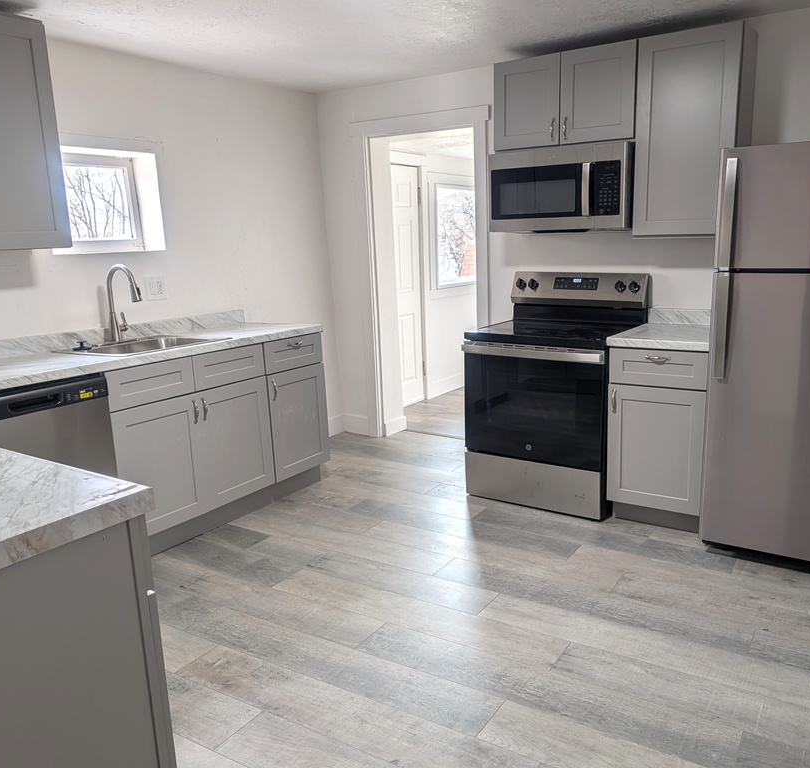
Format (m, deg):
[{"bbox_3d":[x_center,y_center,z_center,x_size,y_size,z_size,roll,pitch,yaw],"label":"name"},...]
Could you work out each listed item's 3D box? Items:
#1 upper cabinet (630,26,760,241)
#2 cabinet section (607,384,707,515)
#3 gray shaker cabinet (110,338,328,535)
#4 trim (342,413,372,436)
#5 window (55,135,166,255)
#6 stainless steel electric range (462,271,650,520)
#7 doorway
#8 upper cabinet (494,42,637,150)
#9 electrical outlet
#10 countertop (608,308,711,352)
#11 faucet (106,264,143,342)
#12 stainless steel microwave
[{"bbox_3d":[1.383,-1.175,3.393,0.453,0.910,0.324,7,15,34],"label":"upper cabinet"},{"bbox_3d":[1.326,0.249,3.534,0.447,0.582,0.589,6,14,34],"label":"cabinet section"},{"bbox_3d":[-1.112,0.238,3.823,0.625,0.880,1.350,7,15,36],"label":"gray shaker cabinet"},{"bbox_3d":[-0.367,0.301,5.186,0.225,0.135,0.015,7,15,34],"label":"trim"},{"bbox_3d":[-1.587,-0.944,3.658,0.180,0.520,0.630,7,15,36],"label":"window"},{"bbox_3d":[0.812,0.018,3.818,0.758,1.187,0.710,7,15,34],"label":"stainless steel electric range"},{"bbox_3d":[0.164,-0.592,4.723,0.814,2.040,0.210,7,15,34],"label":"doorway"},{"bbox_3d":[0.878,-1.456,3.685,0.754,0.450,0.324,7,15,34],"label":"upper cabinet"},{"bbox_3d":[-1.358,-0.520,3.881,0.008,0.118,0.118,7,15,36],"label":"electrical outlet"},{"bbox_3d":[1.329,-0.273,3.444,0.475,0.116,0.648,7,15,34],"label":"countertop"},{"bbox_3d":[-1.391,-0.404,3.600,0.250,0.403,0.100,7,15,36],"label":"faucet"},{"bbox_3d":[0.867,-1.022,3.759,0.757,0.412,0.385,7,15,34],"label":"stainless steel microwave"}]

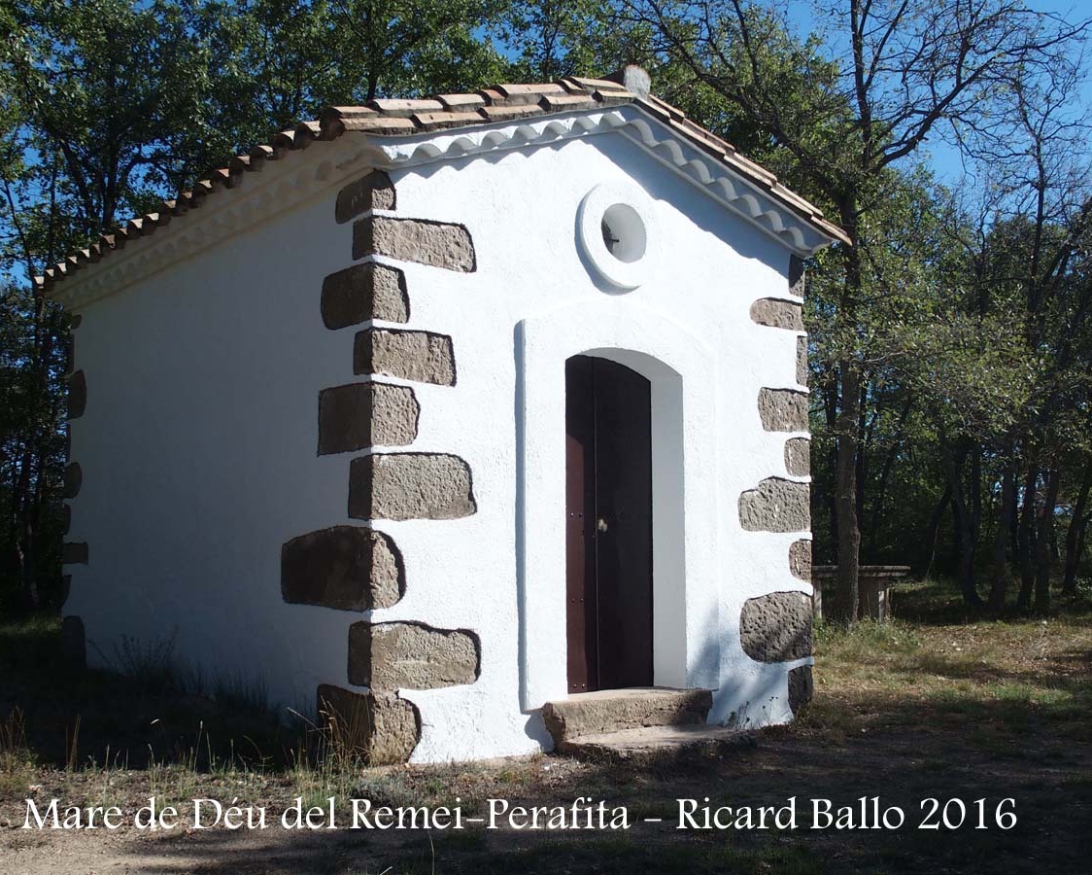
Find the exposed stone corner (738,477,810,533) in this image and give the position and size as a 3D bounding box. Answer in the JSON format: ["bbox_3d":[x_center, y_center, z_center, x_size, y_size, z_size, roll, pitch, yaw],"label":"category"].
[{"bbox_3d":[1.472,0.464,8.752,0.716,0.374,0.266,4,-7,-38],"label":"exposed stone corner"}]

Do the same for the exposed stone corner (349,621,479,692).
[{"bbox_3d":[-0.708,1.171,6.956,0.706,0.363,0.225,4,-7,-38],"label":"exposed stone corner"}]

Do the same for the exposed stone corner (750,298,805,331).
[{"bbox_3d":[1.588,-0.883,9.259,0.553,0.214,0.245,3,-6,-38],"label":"exposed stone corner"}]

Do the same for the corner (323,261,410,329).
[{"bbox_3d":[-1.011,-0.755,7.141,0.225,0.317,0.583,4,-7,-38],"label":"corner"}]

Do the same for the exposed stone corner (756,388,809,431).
[{"bbox_3d":[1.552,-0.173,8.879,0.522,0.302,0.266,4,-7,-38],"label":"exposed stone corner"}]

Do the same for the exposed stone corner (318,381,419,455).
[{"bbox_3d":[-0.988,-0.094,7.104,0.295,0.363,0.600,4,-7,-38],"label":"exposed stone corner"}]

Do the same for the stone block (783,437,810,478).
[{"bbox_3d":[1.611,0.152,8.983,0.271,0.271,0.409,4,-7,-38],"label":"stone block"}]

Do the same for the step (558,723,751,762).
[{"bbox_3d":[0.659,1.730,7.210,1.135,0.102,0.593,4,-7,-38],"label":"step"}]

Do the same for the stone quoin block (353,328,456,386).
[{"bbox_3d":[-0.806,-0.446,7.329,0.556,0.291,0.217,3,-6,-38],"label":"stone quoin block"}]

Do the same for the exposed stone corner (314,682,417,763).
[{"bbox_3d":[-1.016,1.600,7.250,0.322,0.420,0.602,3,-6,-38],"label":"exposed stone corner"}]

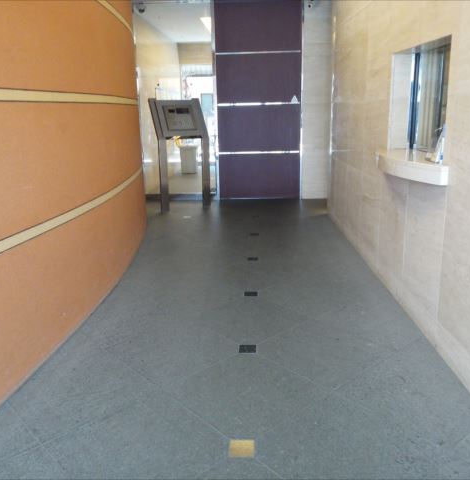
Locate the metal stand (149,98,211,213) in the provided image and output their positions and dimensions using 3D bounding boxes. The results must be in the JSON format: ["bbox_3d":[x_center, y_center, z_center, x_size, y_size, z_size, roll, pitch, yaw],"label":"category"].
[{"bbox_3d":[-0.713,-1.117,6.566,0.750,1.420,0.290,-11,18,-33],"label":"metal stand"}]

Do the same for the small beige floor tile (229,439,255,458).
[{"bbox_3d":[0.030,0.853,2.031,0.101,0.012,0.103,0,15,3],"label":"small beige floor tile"}]

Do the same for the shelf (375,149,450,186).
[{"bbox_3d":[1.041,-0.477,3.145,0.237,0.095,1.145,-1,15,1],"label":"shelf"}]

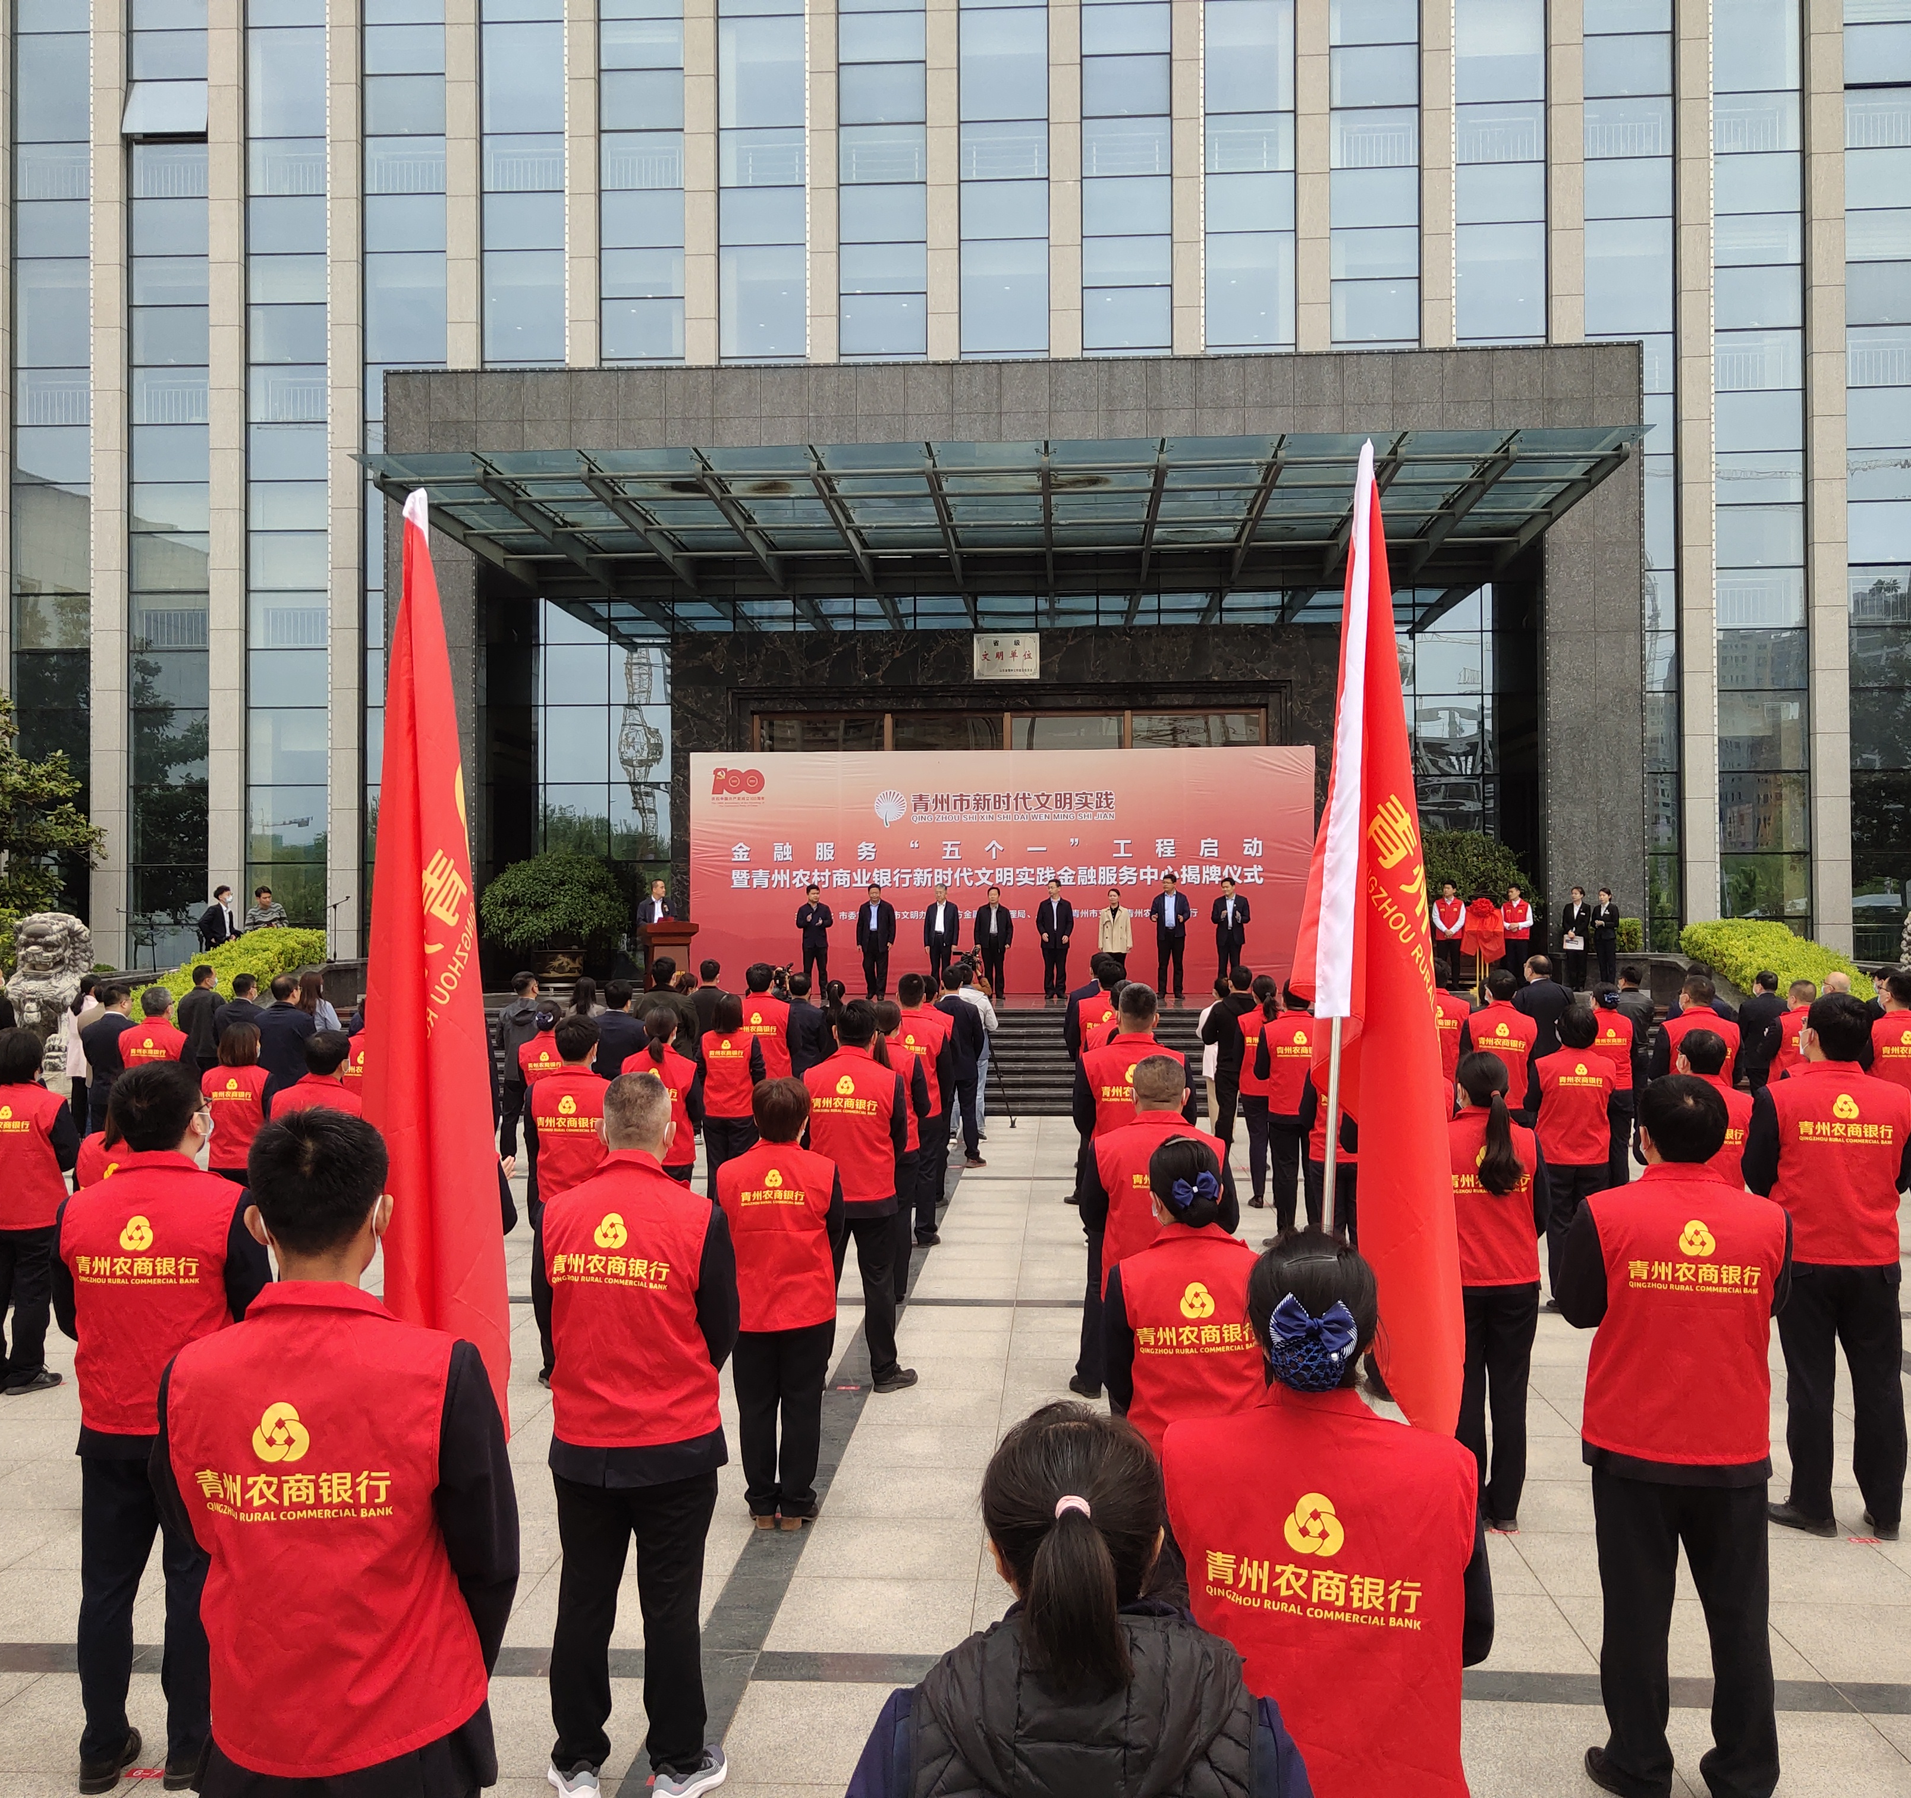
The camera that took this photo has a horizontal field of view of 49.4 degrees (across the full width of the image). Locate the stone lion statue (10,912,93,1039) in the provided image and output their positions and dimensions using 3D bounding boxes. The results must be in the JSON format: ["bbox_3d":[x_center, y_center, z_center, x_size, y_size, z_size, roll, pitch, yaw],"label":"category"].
[{"bbox_3d":[-9.713,1.000,22.400,0.850,1.700,1.100,0,-1,2],"label":"stone lion statue"}]

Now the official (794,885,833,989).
[{"bbox_3d":[-2.028,0.644,30.000,0.520,1.690,0.400,0,-1,-3],"label":"official"}]

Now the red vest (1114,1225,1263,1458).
[{"bbox_3d":[0.599,1.129,5.170,0.390,0.660,0.260,0,-1,3],"label":"red vest"}]

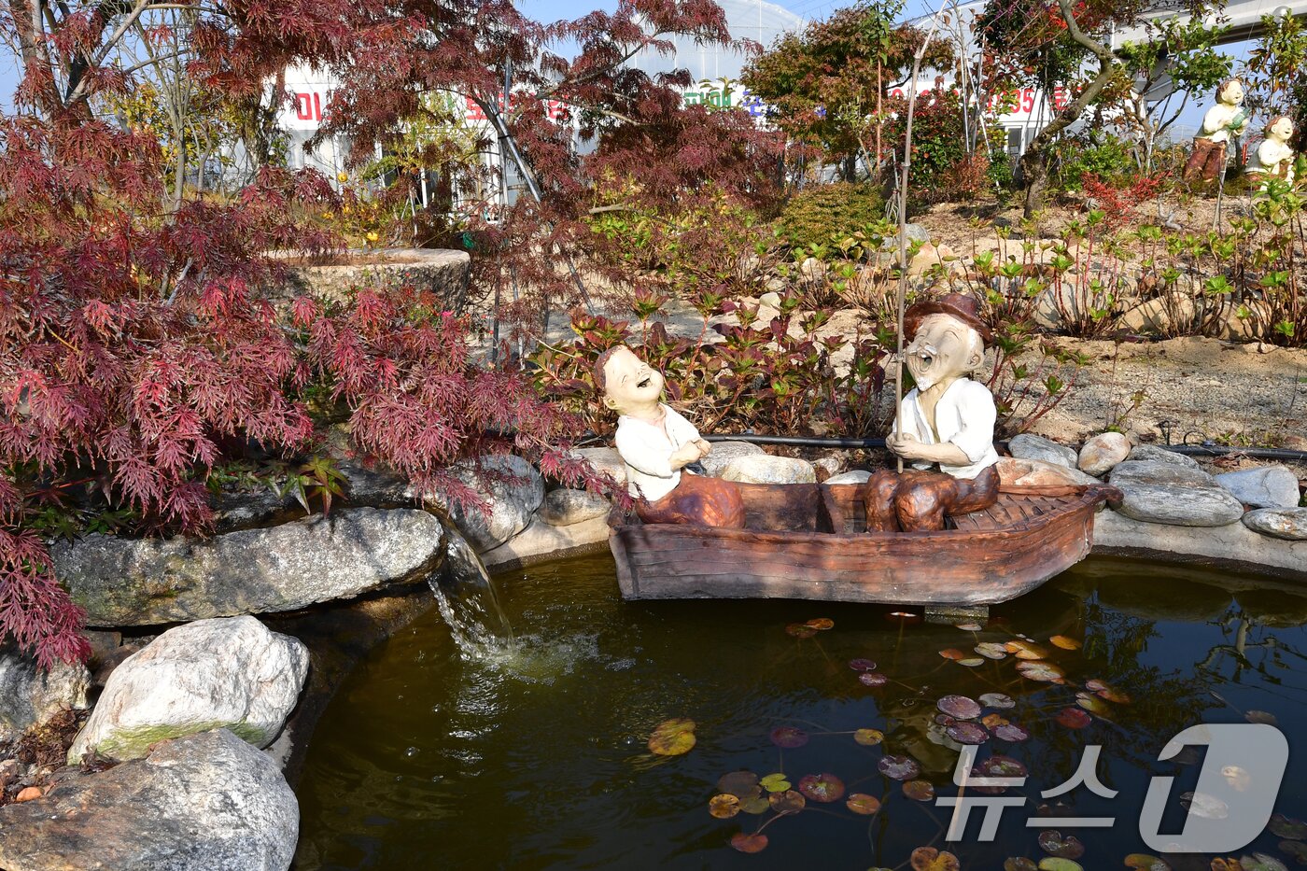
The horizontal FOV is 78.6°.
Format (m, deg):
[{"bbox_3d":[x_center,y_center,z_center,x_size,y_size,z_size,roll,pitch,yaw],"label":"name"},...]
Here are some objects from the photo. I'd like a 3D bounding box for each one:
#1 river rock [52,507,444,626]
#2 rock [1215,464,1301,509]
[{"bbox_3d":[-1.237,0.384,2.484,1.058,0.218,0.310,-6,15,-17],"label":"river rock"},{"bbox_3d":[2.329,0.203,3.083,0.297,0.175,0.193,-2,15,0],"label":"rock"}]

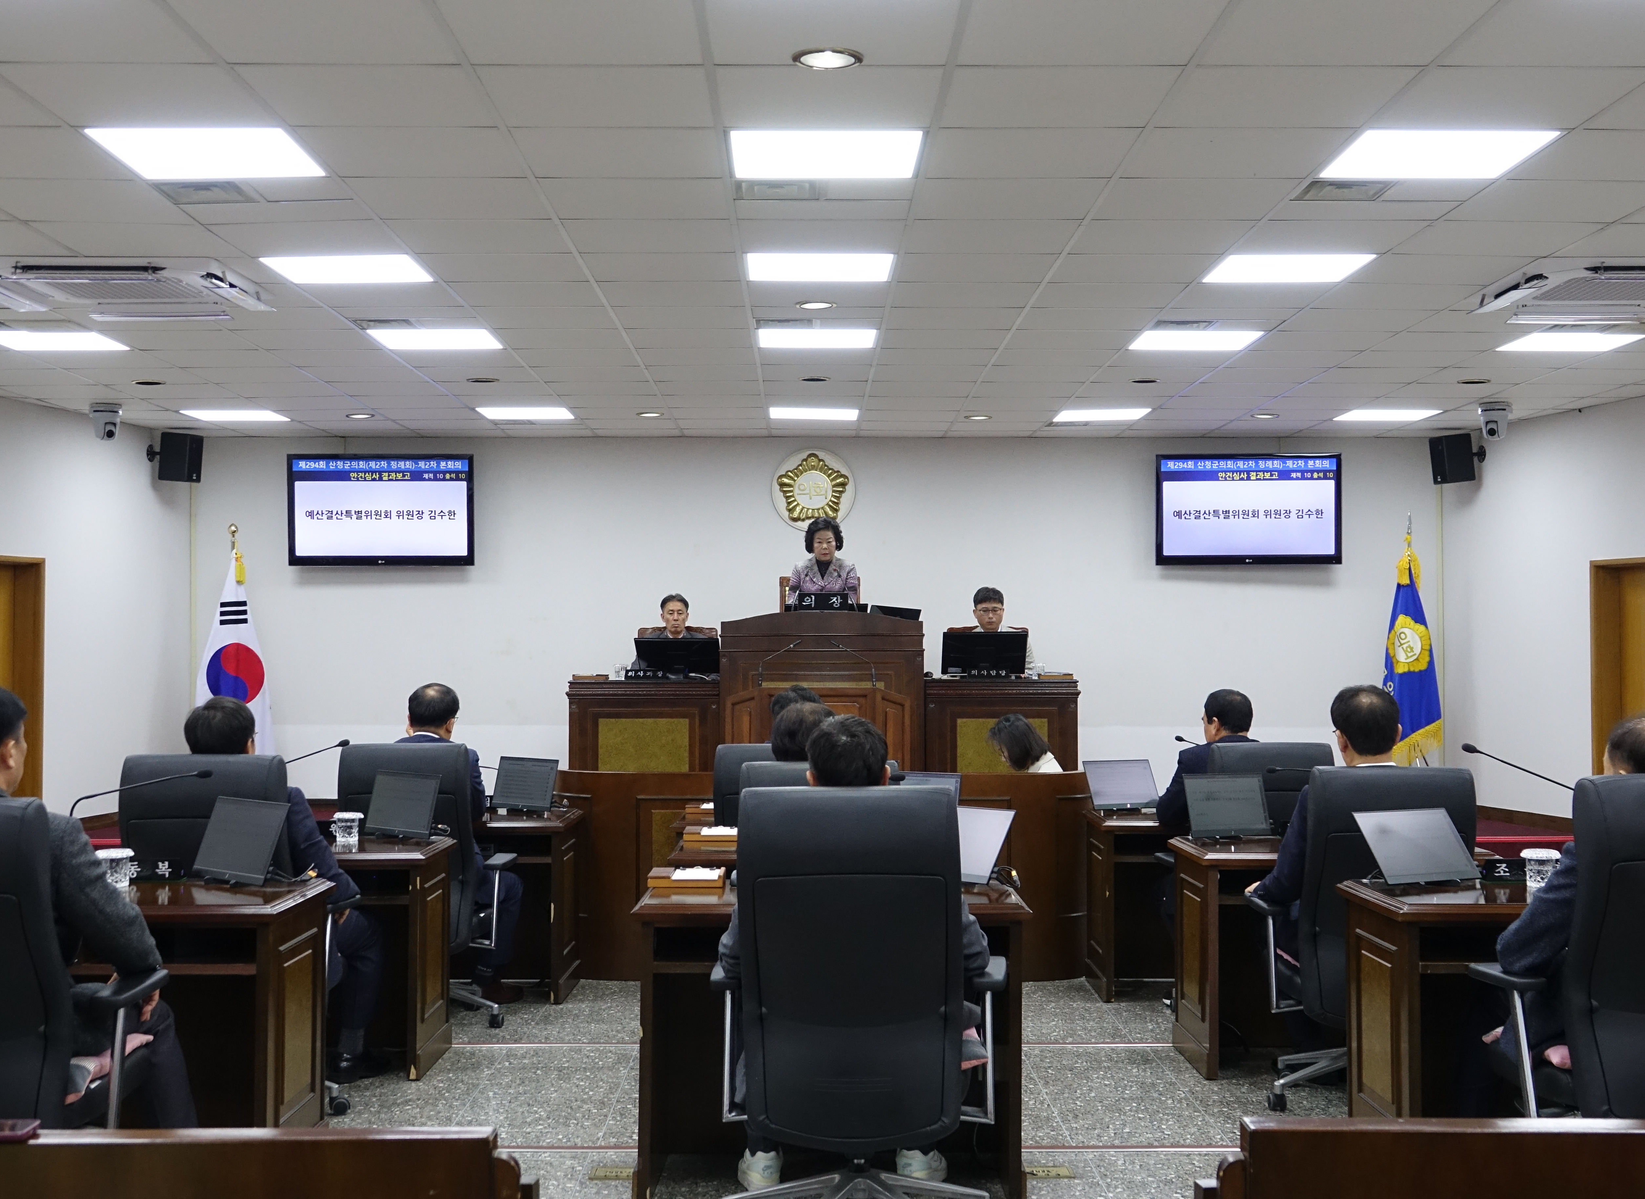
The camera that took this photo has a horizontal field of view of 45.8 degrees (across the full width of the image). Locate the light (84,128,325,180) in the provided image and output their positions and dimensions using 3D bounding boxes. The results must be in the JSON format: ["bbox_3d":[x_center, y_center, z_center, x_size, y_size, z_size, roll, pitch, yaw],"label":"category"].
[{"bbox_3d":[-1.797,-1.324,5.724,0.575,0.060,0.575,0,-1,-1],"label":"light"}]

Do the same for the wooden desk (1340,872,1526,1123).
[{"bbox_3d":[2.046,1.208,5.440,1.034,0.744,0.621,0,-2,-1],"label":"wooden desk"}]

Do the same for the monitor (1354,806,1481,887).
[{"bbox_3d":[1.817,0.760,5.963,0.360,0.215,0.150,1,-1,-27],"label":"monitor"}]

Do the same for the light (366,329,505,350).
[{"bbox_3d":[-1.856,-1.265,9.340,0.580,0.060,0.580,0,-1,-1],"label":"light"}]

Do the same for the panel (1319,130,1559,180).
[{"bbox_3d":[1.828,-1.335,5.774,0.580,0.060,0.580,0,-1,-1],"label":"panel"}]

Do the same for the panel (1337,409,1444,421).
[{"bbox_3d":[3.611,-1.206,12.439,0.580,0.060,0.580,0,-1,-1],"label":"panel"}]

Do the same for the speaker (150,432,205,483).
[{"bbox_3d":[-4.309,-0.954,13.087,0.220,0.320,0.215,5,0,10],"label":"speaker"}]

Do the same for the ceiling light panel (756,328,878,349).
[{"bbox_3d":[-0.027,-1.265,9.357,0.580,0.060,0.580,0,-1,-1],"label":"ceiling light panel"}]

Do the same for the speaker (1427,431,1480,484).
[{"bbox_3d":[4.237,-0.948,13.144,0.220,0.310,0.250,-6,0,-13],"label":"speaker"}]

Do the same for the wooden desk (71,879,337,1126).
[{"bbox_3d":[-1.866,1.154,5.149,1.005,0.752,0.610,0,-1,-1],"label":"wooden desk"}]

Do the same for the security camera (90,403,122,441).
[{"bbox_3d":[-4.345,-1.069,11.823,0.190,0.235,0.190,1,-2,-32],"label":"security camera"}]

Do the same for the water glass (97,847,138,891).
[{"bbox_3d":[-2.051,0.783,5.676,0.112,0.112,0.112,0,-2,-1],"label":"water glass"}]

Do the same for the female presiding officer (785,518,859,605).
[{"bbox_3d":[-0.003,0.119,12.001,0.480,1.280,0.620,0,-1,-1],"label":"female presiding officer"}]

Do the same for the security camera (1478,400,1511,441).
[{"bbox_3d":[4.144,-1.081,11.989,0.200,0.220,0.200,-1,-2,25],"label":"security camera"}]

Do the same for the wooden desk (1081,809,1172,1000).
[{"bbox_3d":[1.760,1.335,8.458,1.170,0.750,0.670,0,-1,-1],"label":"wooden desk"}]

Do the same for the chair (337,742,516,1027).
[{"bbox_3d":[-1.552,1.127,7.760,0.670,1.137,0.700,0,-1,7],"label":"chair"}]

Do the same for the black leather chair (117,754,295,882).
[{"bbox_3d":[-1.838,1.032,6.006,0.690,1.108,0.680,0,-2,2],"label":"black leather chair"}]

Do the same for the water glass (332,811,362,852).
[{"bbox_3d":[-1.829,0.877,7.507,0.115,0.125,0.105,0,-1,-1],"label":"water glass"}]

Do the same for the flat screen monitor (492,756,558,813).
[{"bbox_3d":[-1.267,0.797,8.393,0.380,0.229,0.050,-1,-15,40],"label":"flat screen monitor"}]

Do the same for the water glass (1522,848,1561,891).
[{"bbox_3d":[1.962,0.727,5.319,0.105,0.107,0.105,0,-1,-1],"label":"water glass"}]

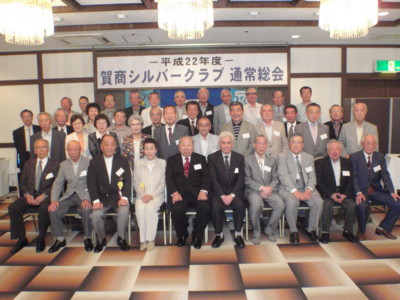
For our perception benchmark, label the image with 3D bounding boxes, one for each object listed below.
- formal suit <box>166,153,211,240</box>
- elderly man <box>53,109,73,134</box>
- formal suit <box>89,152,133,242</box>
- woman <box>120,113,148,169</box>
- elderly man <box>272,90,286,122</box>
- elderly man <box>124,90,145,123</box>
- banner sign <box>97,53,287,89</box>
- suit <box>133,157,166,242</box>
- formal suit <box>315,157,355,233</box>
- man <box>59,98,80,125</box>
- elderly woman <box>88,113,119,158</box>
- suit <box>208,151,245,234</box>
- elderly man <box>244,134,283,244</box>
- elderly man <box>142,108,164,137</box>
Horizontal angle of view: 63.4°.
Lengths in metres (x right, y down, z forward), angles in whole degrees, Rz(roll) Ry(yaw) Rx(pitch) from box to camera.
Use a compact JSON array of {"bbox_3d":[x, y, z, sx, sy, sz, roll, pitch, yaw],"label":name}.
[{"bbox_3d":[-0.142,0.553,4.037,0.505,1.015,0.620,-1,6,-1],"label":"formal suit"},{"bbox_3d":[-2.142,0.193,5.063,0.500,1.671,0.300,-2,6,-12],"label":"elderly man"},{"bbox_3d":[-1.076,0.546,3.997,0.500,0.966,0.600,-2,6,-9],"label":"formal suit"},{"bbox_3d":[-0.859,0.269,4.511,0.440,1.505,0.280,-2,6,-5],"label":"woman"},{"bbox_3d":[1.426,-0.211,5.759,0.480,1.660,0.300,0,6,8],"label":"elderly man"},{"bbox_3d":[-1.134,-0.196,5.760,0.490,1.670,0.300,-2,6,-7],"label":"elderly man"},{"bbox_3d":[-0.147,-1.477,6.124,3.568,0.607,0.050,-1,6,0],"label":"banner sign"},{"bbox_3d":[-0.614,0.564,3.919,0.420,0.941,0.600,-2,6,-4],"label":"suit"},{"bbox_3d":[1.708,0.551,4.079,0.510,0.880,0.660,1,6,16],"label":"formal suit"},{"bbox_3d":[-2.109,-0.041,5.328,0.480,1.631,0.300,-2,6,-10],"label":"man"},{"bbox_3d":[-1.304,0.270,4.512,0.440,1.522,0.280,-2,6,-8],"label":"elderly woman"},{"bbox_3d":[0.326,0.500,3.999,0.470,0.959,0.580,-1,6,3],"label":"suit"},{"bbox_3d":[0.796,0.446,4.098,0.500,1.260,0.760,-1,6,3],"label":"elderly man"},{"bbox_3d":[-0.648,0.181,4.995,0.480,1.676,0.300,-2,6,-4],"label":"elderly man"}]

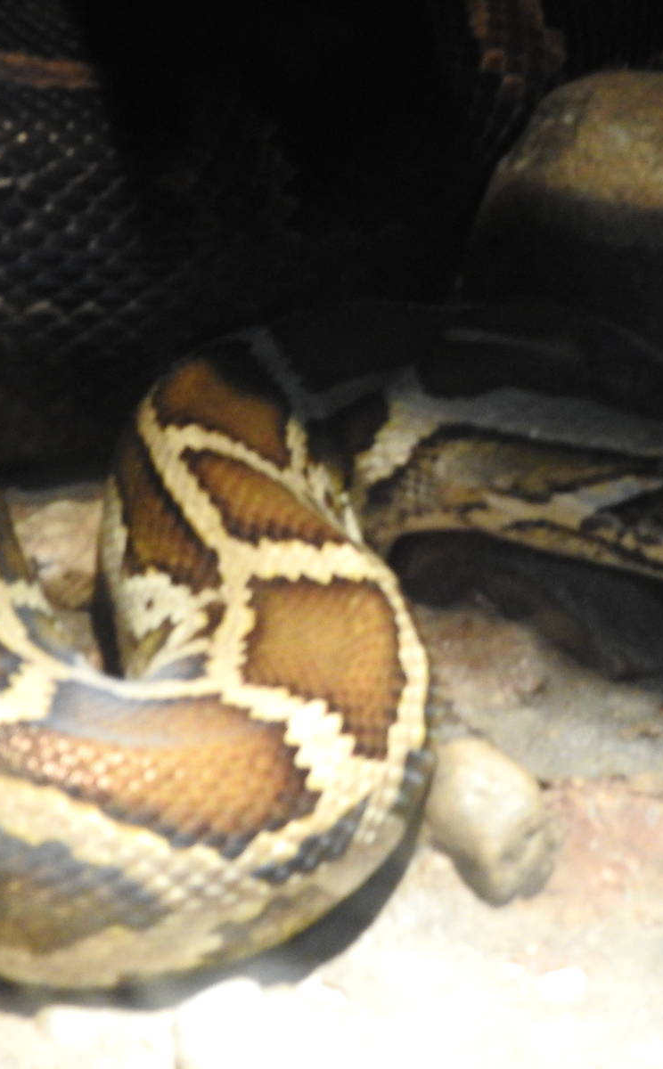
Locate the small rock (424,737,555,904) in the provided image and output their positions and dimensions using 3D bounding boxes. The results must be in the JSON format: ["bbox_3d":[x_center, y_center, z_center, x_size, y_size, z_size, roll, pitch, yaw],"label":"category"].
[{"bbox_3d":[0.042,0.076,1.150,0.031,0.030,0.043,-12,35,-18],"label":"small rock"}]

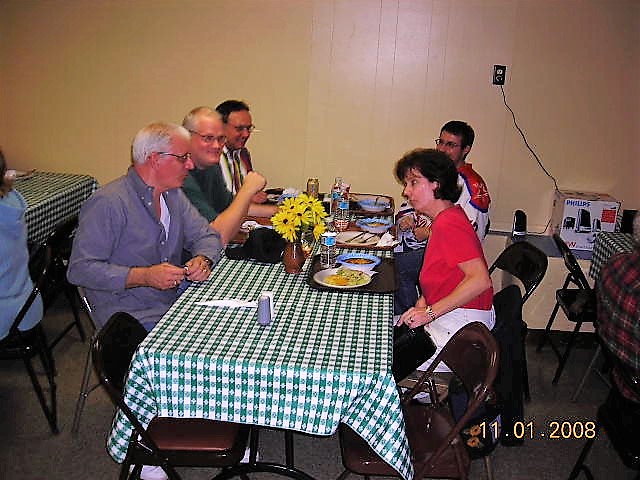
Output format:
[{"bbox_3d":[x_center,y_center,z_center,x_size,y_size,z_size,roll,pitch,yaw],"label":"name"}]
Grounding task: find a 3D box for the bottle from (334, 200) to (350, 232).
[{"bbox_3d":[0.122,-0.143,3.568,0.064,0.185,0.064,4,15,5],"label":"bottle"}]

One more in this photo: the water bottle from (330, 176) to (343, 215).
[{"bbox_3d":[0.101,-0.250,3.936,0.066,0.206,0.066,4,15,5],"label":"water bottle"}]

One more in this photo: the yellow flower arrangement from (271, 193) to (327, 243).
[{"bbox_3d":[-0.087,-0.091,2.843,0.210,0.188,0.185,4,15,5],"label":"yellow flower arrangement"}]

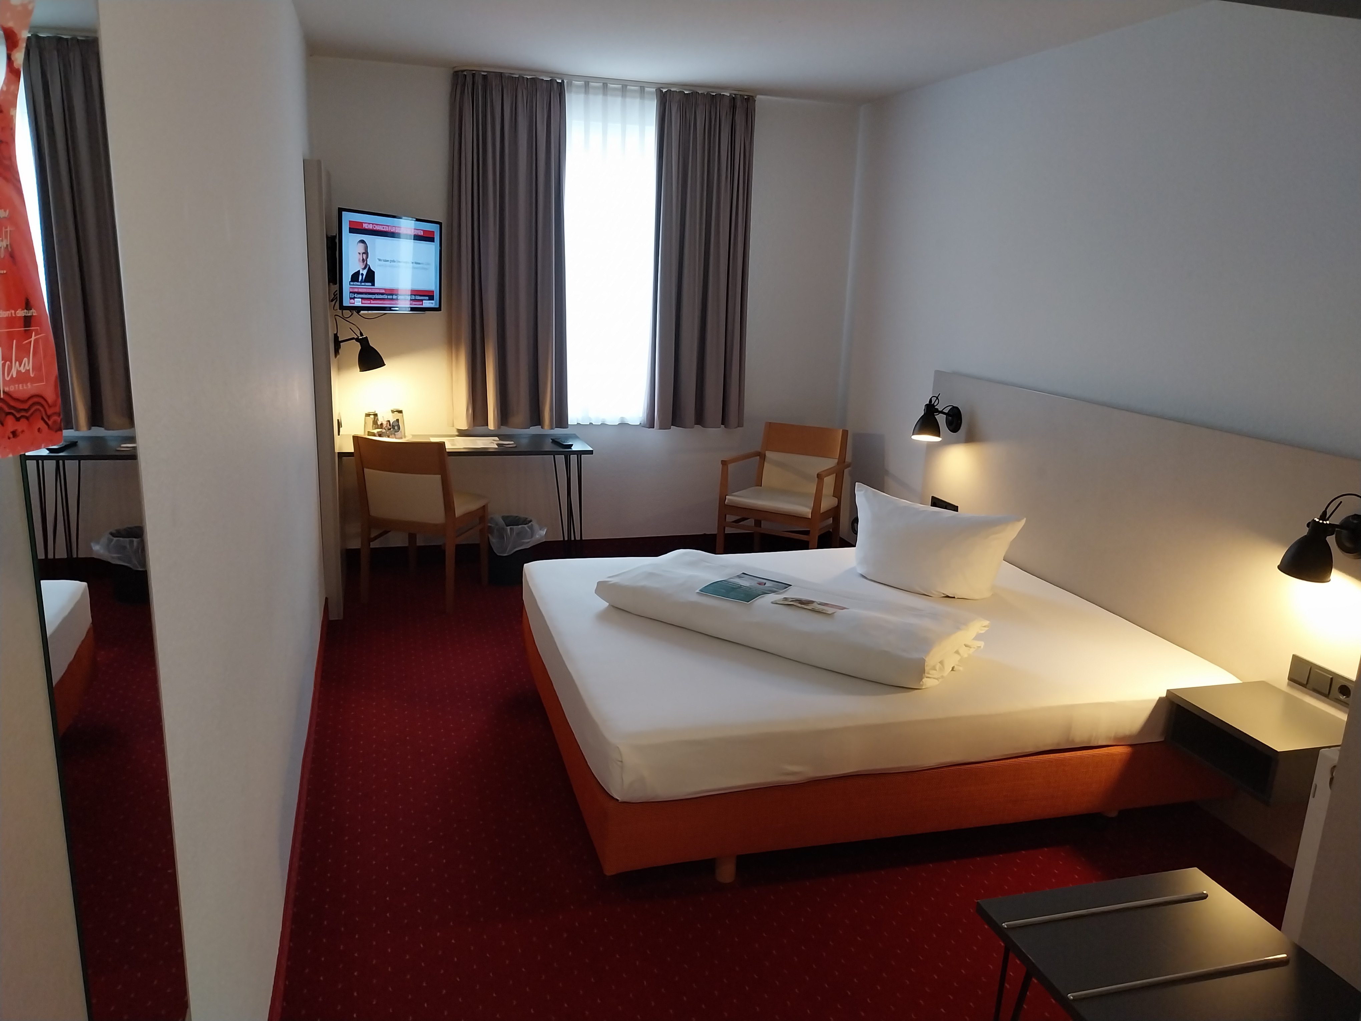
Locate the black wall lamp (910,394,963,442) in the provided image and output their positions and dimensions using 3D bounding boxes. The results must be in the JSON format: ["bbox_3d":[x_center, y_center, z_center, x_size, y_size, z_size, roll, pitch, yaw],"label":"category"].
[{"bbox_3d":[1.156,-0.430,4.656,0.209,0.209,0.147,-2,14,-16],"label":"black wall lamp"}]

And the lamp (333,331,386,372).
[{"bbox_3d":[-1.503,-0.745,4.798,0.217,0.178,0.147,-2,14,-16],"label":"lamp"}]

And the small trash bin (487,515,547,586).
[{"bbox_3d":[-0.833,0.199,5.279,0.253,0.331,0.244,-2,14,-16],"label":"small trash bin"}]

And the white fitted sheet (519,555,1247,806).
[{"bbox_3d":[0.558,0.445,3.604,1.989,0.171,1.638,-2,14,-16],"label":"white fitted sheet"}]

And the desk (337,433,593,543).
[{"bbox_3d":[-1.043,0.045,4.979,1.144,0.750,0.476,-2,14,-16],"label":"desk"}]

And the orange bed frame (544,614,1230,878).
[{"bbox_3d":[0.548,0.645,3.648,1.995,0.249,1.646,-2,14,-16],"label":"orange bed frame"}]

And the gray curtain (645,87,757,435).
[{"bbox_3d":[0.099,-1.373,5.776,0.563,1.847,0.114,-2,14,-16],"label":"gray curtain"}]

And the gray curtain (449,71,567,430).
[{"bbox_3d":[-0.912,-1.349,5.484,0.621,1.843,0.114,-2,14,-16],"label":"gray curtain"}]

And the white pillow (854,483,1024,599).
[{"bbox_3d":[0.968,0.123,3.928,0.676,0.334,0.199,13,17,38],"label":"white pillow"}]

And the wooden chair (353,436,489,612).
[{"bbox_3d":[-1.230,0.024,4.899,0.476,0.823,0.550,5,14,11],"label":"wooden chair"}]

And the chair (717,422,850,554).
[{"bbox_3d":[0.549,-0.013,5.349,0.546,0.808,0.562,9,15,26],"label":"chair"}]

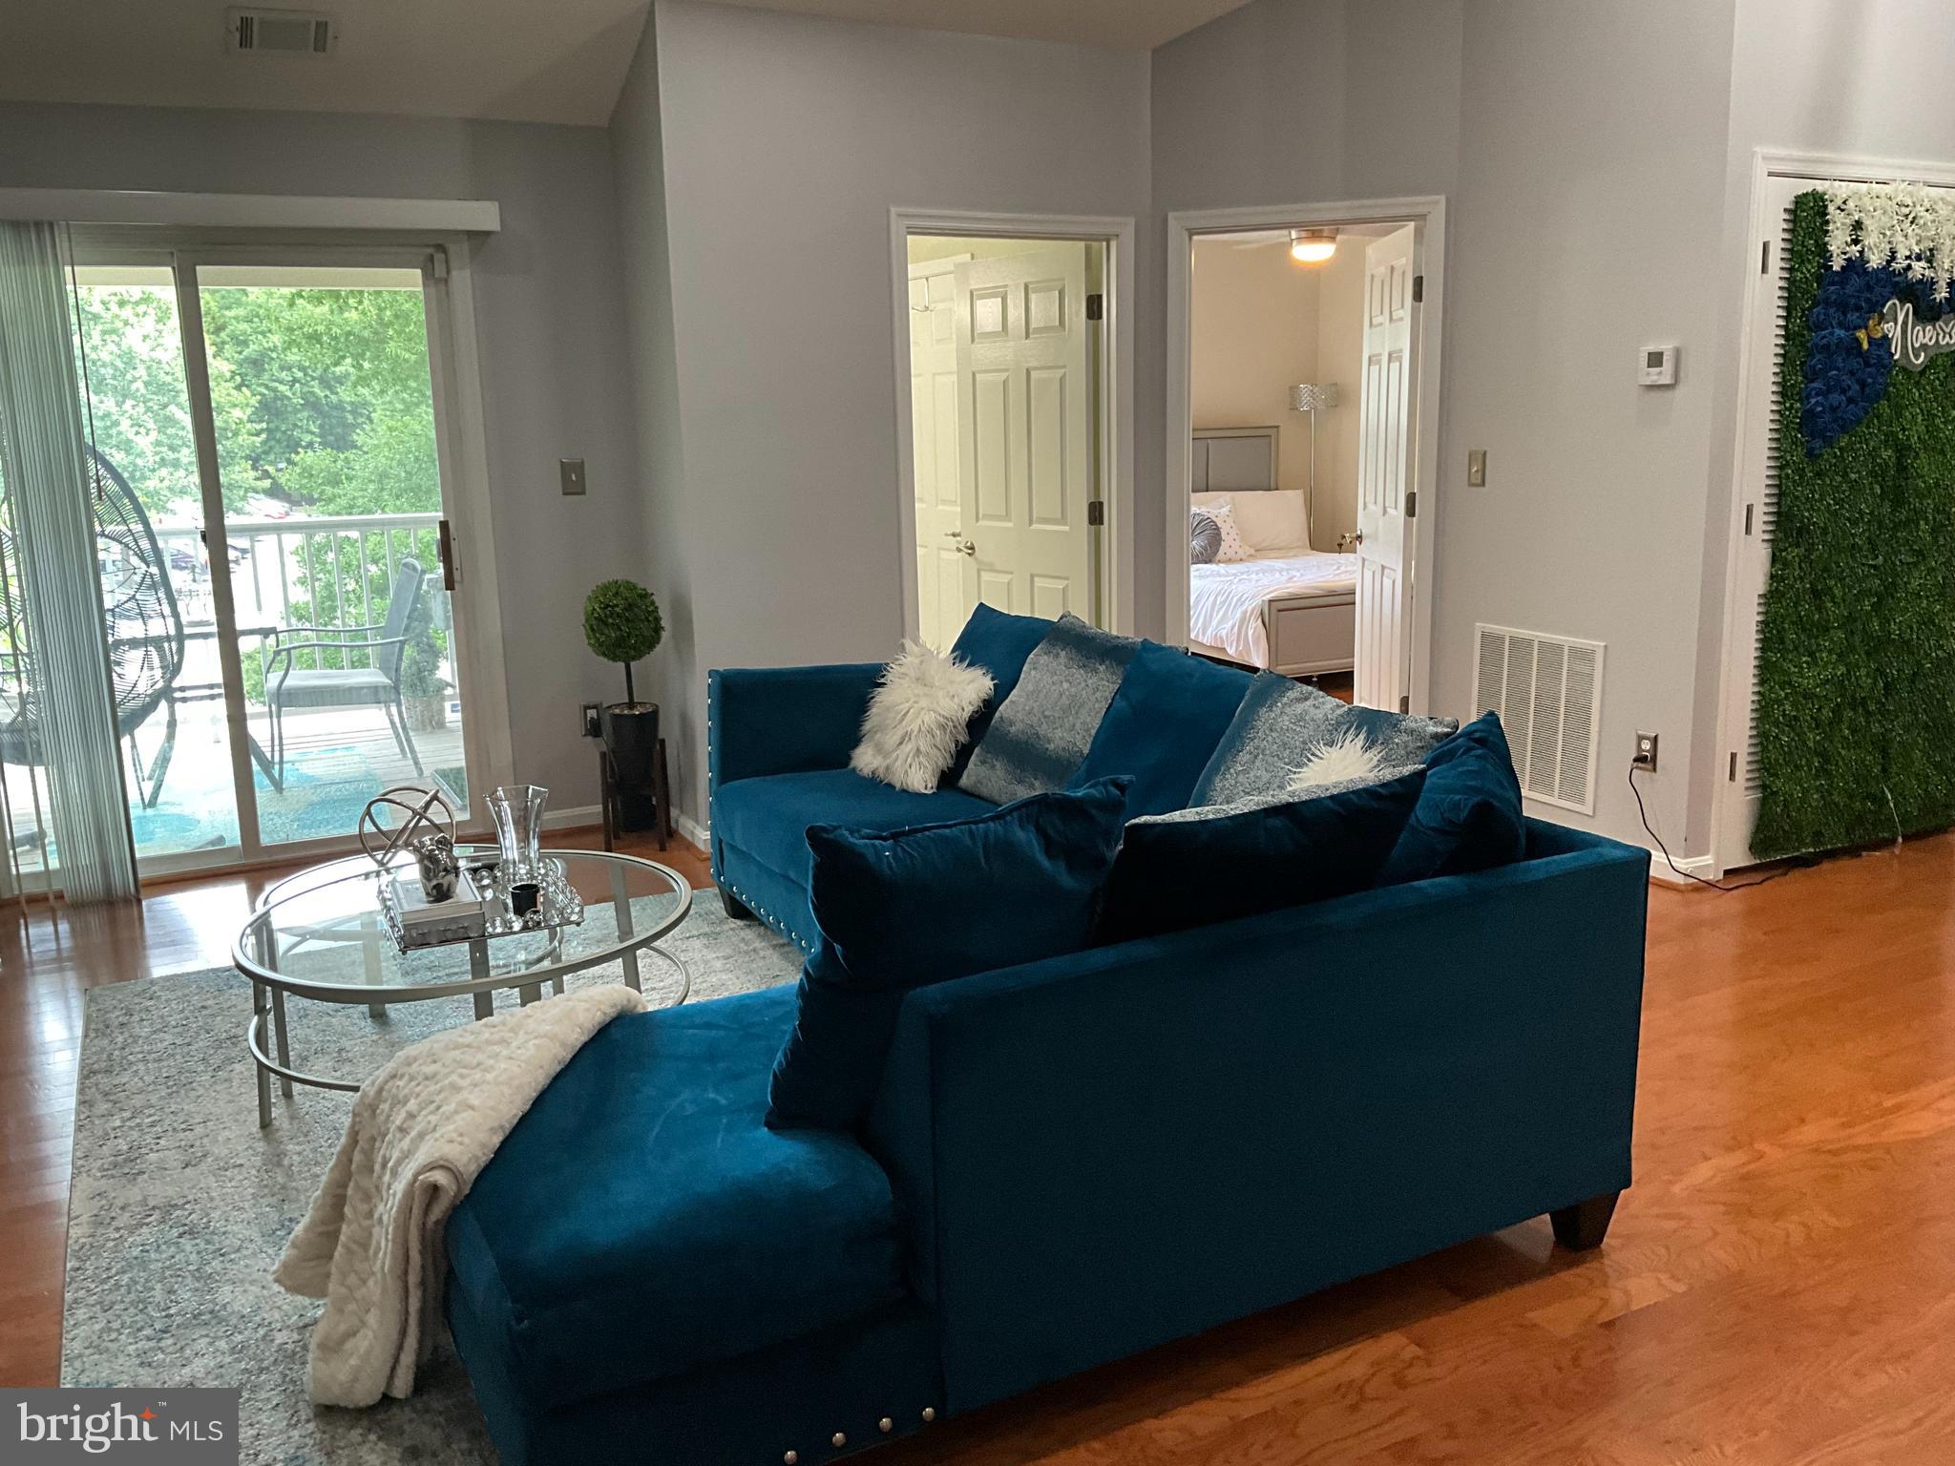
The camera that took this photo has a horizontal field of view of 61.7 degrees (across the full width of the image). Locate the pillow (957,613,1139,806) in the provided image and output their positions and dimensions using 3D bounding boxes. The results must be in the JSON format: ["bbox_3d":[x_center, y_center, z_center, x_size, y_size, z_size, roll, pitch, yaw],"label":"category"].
[{"bbox_3d":[0.222,-0.035,4.015,0.160,0.520,0.530,32,-8,-32],"label":"pillow"}]

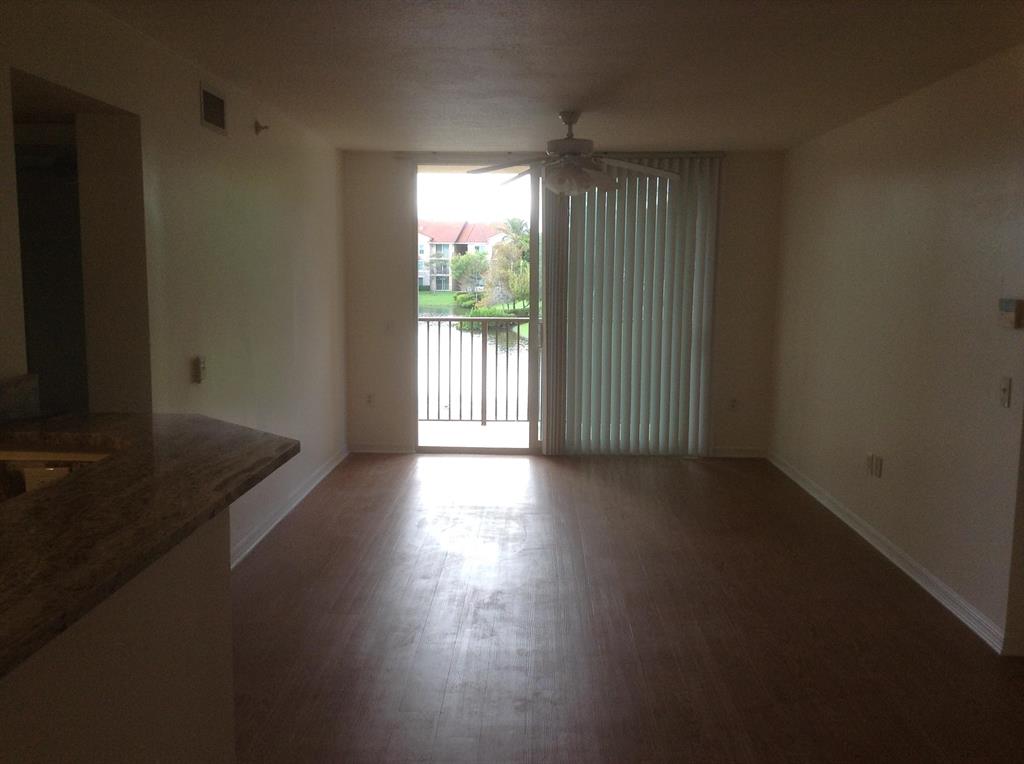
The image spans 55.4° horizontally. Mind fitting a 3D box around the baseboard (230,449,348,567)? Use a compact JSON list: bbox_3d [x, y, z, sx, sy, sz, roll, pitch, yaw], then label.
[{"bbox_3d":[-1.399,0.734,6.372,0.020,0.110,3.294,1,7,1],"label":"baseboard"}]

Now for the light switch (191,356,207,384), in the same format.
[{"bbox_3d":[-1.435,-0.052,4.459,0.020,0.117,0.140,1,7,1],"label":"light switch"}]

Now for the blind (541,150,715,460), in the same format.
[{"bbox_3d":[0.911,-0.594,7.735,1.390,2.404,0.110,1,7,1],"label":"blind"}]

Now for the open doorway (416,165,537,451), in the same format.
[{"bbox_3d":[-0.283,-0.574,7.887,0.985,2.308,0.130,1,7,1],"label":"open doorway"}]

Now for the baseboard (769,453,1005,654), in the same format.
[{"bbox_3d":[2.051,0.813,5.944,0.020,0.110,3.994,1,7,1],"label":"baseboard"}]

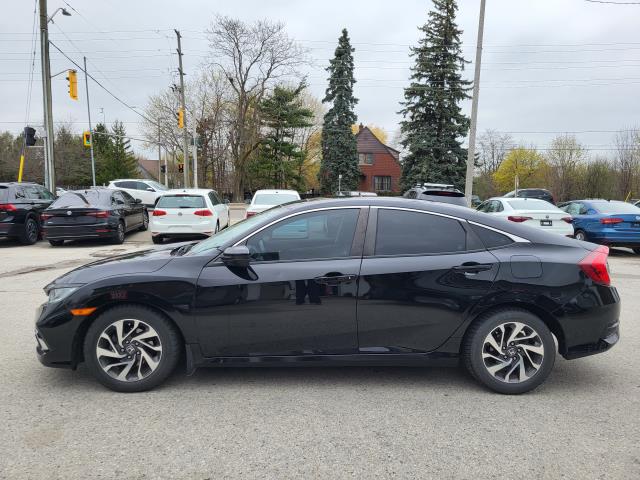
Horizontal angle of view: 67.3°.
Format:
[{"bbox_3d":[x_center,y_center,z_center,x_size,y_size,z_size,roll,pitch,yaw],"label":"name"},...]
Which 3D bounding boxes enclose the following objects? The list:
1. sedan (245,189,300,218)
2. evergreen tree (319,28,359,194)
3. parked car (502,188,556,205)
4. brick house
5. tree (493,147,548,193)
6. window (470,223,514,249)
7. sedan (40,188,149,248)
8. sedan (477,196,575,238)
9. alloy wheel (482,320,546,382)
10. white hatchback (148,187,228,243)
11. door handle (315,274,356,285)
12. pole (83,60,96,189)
[{"bbox_3d":[-1.248,-0.823,15.573,1.790,1.470,4.560,1,5,-1],"label":"sedan"},{"bbox_3d":[1.845,-10.424,41.196,3.500,14.857,3.500,1,5,0],"label":"evergreen tree"},{"bbox_3d":[12.121,-2.378,30.006,4.500,1.650,1.830,-1,6,-19],"label":"parked car"},{"bbox_3d":[5.369,-9.592,58.000,9.000,8.500,10.000,1,6,3],"label":"brick house"},{"bbox_3d":[17.624,-5.531,42.636,5.100,5.449,4.800,1,5,0],"label":"tree"},{"bbox_3d":[1.250,-0.033,3.503,0.320,0.185,0.090,1,5,-2],"label":"window"},{"bbox_3d":[-6.435,-0.820,14.342,1.800,1.460,4.700,0,6,-7],"label":"sedan"},{"bbox_3d":[6.089,-0.645,15.236,1.800,1.460,4.680,1,5,0],"label":"sedan"},{"bbox_3d":[1.377,0.798,3.502,0.440,0.440,0.180,1,5,-2],"label":"alloy wheel"},{"bbox_3d":[-3.918,-0.891,15.199,1.800,1.460,4.260,0,6,-5],"label":"white hatchback"},{"bbox_3d":[0.107,0.273,3.320,0.260,0.055,0.050,0,6,0],"label":"door handle"},{"bbox_3d":[-16.895,-7.991,35.434,0.210,10.597,0.210,-2,5,0],"label":"pole"}]

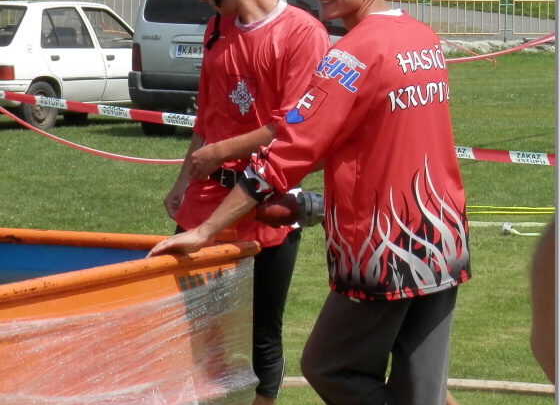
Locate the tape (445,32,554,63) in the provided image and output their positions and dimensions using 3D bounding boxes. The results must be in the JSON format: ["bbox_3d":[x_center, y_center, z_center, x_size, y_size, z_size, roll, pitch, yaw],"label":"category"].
[{"bbox_3d":[1.605,-1.134,11.500,0.840,0.210,0.100,3,9,20],"label":"tape"}]

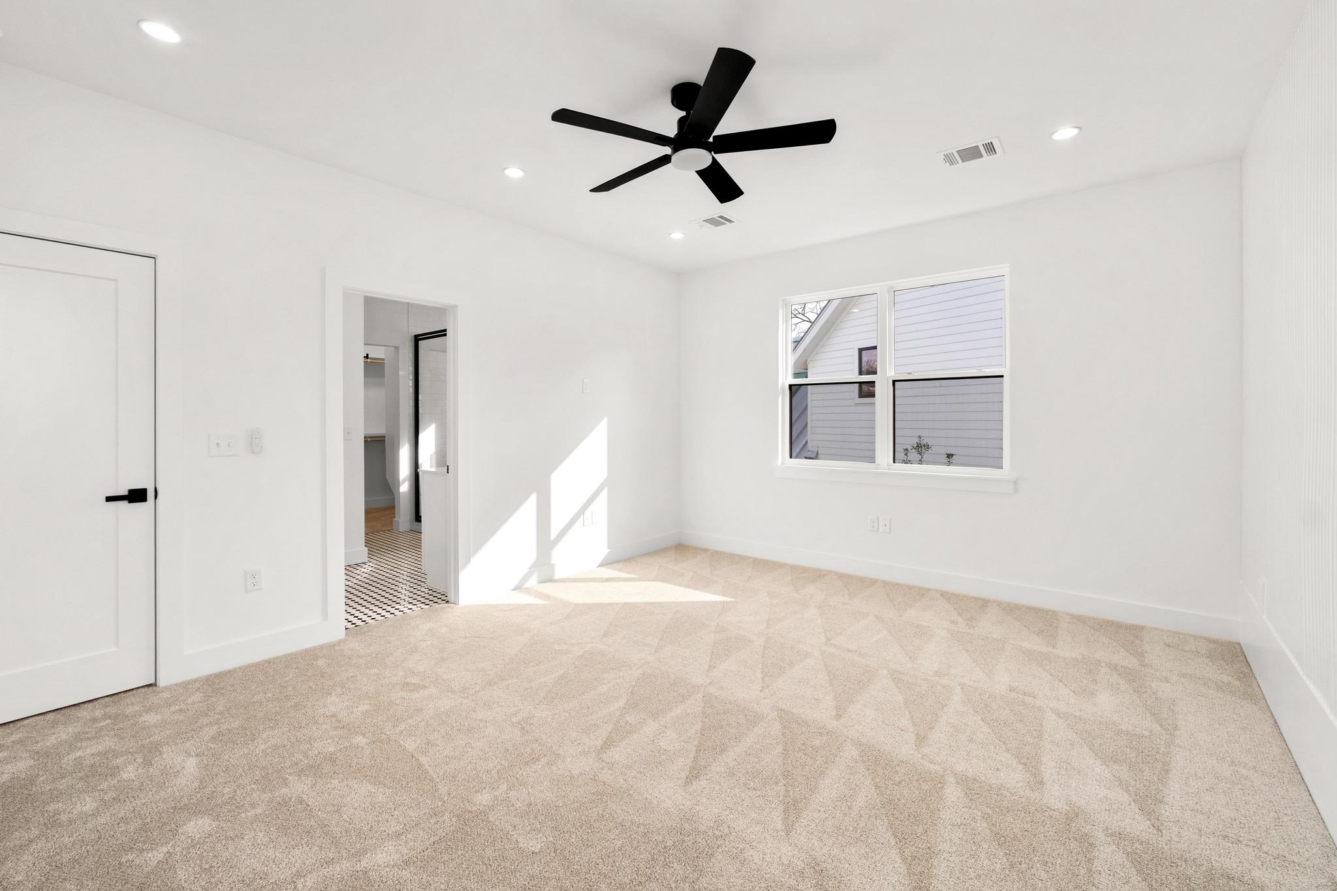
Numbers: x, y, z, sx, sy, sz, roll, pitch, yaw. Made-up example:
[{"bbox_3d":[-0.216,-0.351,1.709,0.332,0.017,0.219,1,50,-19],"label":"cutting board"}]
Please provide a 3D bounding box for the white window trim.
[{"bbox_3d":[1.687,-0.491,4.448,1.840,1.600,0.080,2,3,40],"label":"white window trim"}]

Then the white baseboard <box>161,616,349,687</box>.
[{"bbox_3d":[-2.154,1.075,2.958,0.020,0.125,0.790,2,3,40],"label":"white baseboard"}]

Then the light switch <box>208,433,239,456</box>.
[{"bbox_3d":[-2.259,0.000,2.834,0.014,0.115,0.120,2,3,40],"label":"light switch"}]

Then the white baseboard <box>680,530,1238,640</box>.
[{"bbox_3d":[1.670,0.995,4.427,4.040,0.135,0.020,2,3,40],"label":"white baseboard"}]

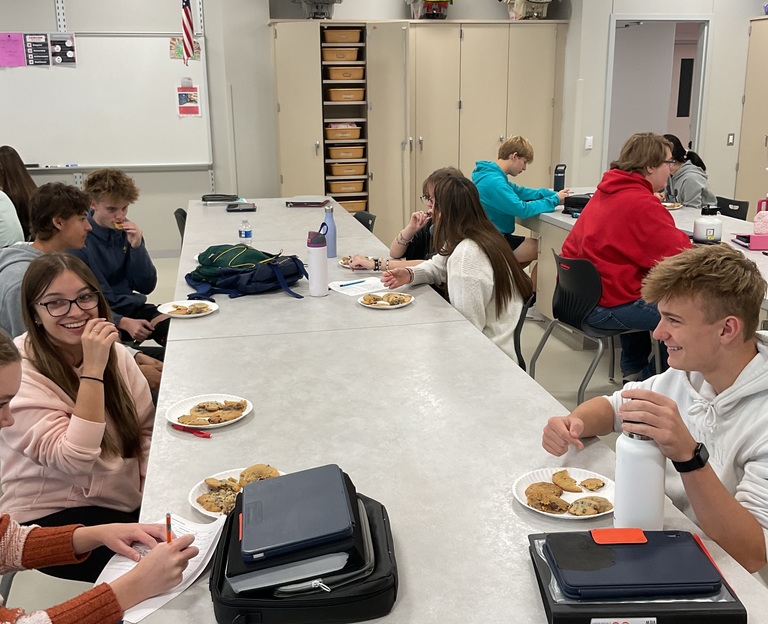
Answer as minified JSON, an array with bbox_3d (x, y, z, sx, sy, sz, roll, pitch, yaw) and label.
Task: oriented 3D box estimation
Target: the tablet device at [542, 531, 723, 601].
[{"bbox_3d":[0.416,0.426,1.458,0.252,0.025,0.192,-1,9,-1],"label":"tablet device"}]

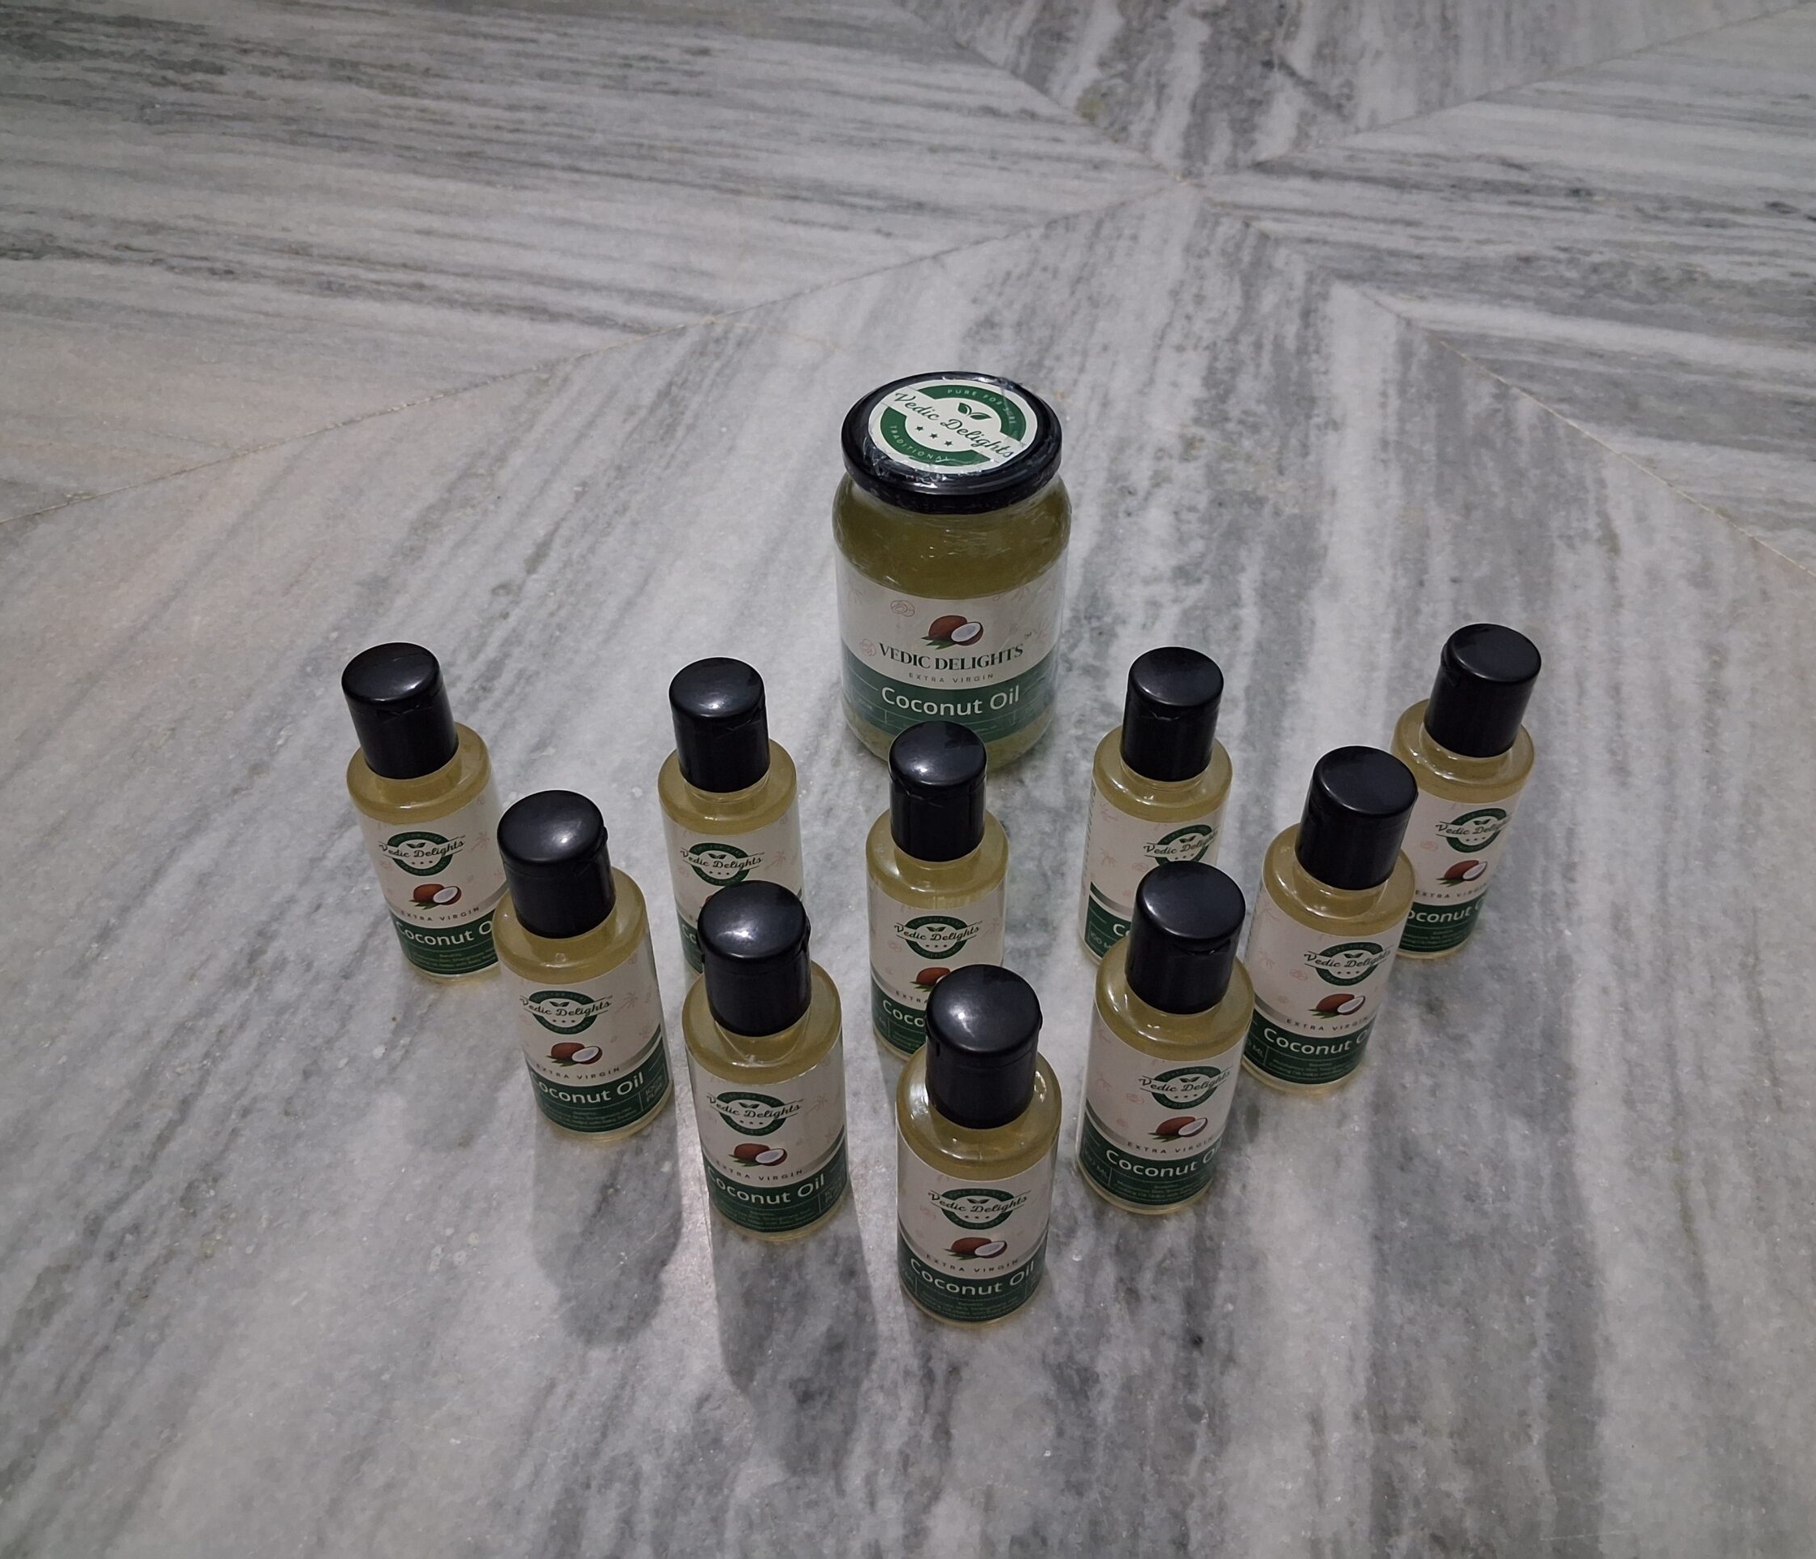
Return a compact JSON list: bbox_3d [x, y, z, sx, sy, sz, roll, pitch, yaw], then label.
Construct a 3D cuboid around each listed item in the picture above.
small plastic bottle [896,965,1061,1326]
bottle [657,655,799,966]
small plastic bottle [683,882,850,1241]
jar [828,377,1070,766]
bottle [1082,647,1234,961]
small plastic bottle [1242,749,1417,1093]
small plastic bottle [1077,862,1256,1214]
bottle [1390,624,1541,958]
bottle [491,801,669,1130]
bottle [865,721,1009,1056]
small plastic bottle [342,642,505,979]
[{"bbox_3d":[0.019,0.098,0.435,0.043,0.120,0.043,1,43,1],"label":"small plastic bottle"},{"bbox_3d":[-0.056,0.015,0.524,0.043,0.120,0.043,4,44,5],"label":"bottle"},{"bbox_3d":[-0.040,0.079,0.456,0.043,0.120,0.043,0,43,0],"label":"small plastic bottle"},{"bbox_3d":[0.016,-0.076,0.613,0.085,0.130,0.085,0,43,0],"label":"jar"},{"bbox_3d":[0.081,0.012,0.526,0.043,0.120,0.043,0,43,0],"label":"bottle"},{"bbox_3d":[0.129,0.043,0.493,0.043,0.120,0.043,-1,43,0],"label":"small plastic bottle"},{"bbox_3d":[0.074,0.073,0.461,0.043,0.120,0.043,-5,43,-5],"label":"small plastic bottle"},{"bbox_3d":[0.179,0.005,0.533,0.043,0.120,0.043,-5,43,-5],"label":"bottle"},{"bbox_3d":[-0.098,0.055,0.482,0.043,0.120,0.043,1,43,1],"label":"bottle"},{"bbox_3d":[0.009,0.036,0.502,0.043,0.120,0.043,1,43,1],"label":"bottle"},{"bbox_3d":[-0.156,0.011,0.529,0.043,0.120,0.043,-5,44,-5],"label":"small plastic bottle"}]

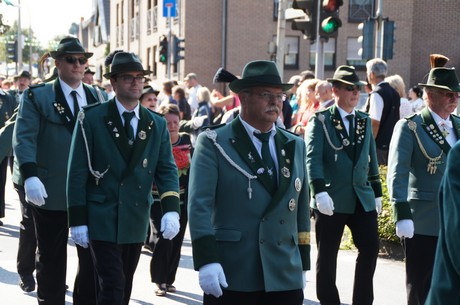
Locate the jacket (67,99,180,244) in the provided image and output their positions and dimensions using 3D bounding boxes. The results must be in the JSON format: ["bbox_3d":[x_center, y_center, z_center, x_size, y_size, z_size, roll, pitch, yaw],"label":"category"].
[{"bbox_3d":[-0.590,0.105,6.330,0.550,0.790,0.340,0,3,-29],"label":"jacket"}]

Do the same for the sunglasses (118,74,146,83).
[{"bbox_3d":[-0.530,-0.387,6.030,0.142,0.044,0.145,-2,4,-34],"label":"sunglasses"}]

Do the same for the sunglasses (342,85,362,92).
[{"bbox_3d":[0.878,-0.475,8.520,0.145,0.042,0.150,0,4,-40],"label":"sunglasses"}]

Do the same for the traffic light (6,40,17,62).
[{"bbox_3d":[-7.423,-3.414,39.000,0.360,0.750,0.280,1,3,-20],"label":"traffic light"}]

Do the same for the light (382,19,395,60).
[{"bbox_3d":[2.932,-2.097,21.300,0.260,0.750,0.310,4,4,30],"label":"light"}]

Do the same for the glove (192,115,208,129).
[{"bbox_3d":[-0.295,-0.310,11.500,0.160,0.120,0.100,1,4,10],"label":"glove"}]

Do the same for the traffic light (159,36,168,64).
[{"bbox_3d":[-2.149,-3.322,37.500,0.290,0.900,0.320,4,5,40],"label":"traffic light"}]

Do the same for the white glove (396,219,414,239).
[{"bbox_3d":[1.040,0.447,6.800,0.095,0.125,0.110,-2,4,-35],"label":"white glove"}]

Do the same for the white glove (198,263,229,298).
[{"bbox_3d":[-0.077,0.573,5.200,0.120,0.180,0.100,0,4,-30],"label":"white glove"}]

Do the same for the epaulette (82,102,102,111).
[{"bbox_3d":[-0.719,-0.240,6.000,0.125,0.022,0.055,-19,12,-25],"label":"epaulette"}]

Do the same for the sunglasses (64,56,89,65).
[{"bbox_3d":[-0.985,-0.574,7.180,0.145,0.045,0.150,0,4,-33],"label":"sunglasses"}]

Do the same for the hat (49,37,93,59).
[{"bbox_3d":[-0.958,-0.634,6.950,0.260,0.125,0.295,-2,4,-32],"label":"hat"}]

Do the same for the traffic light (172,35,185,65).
[{"bbox_3d":[-1.314,-2.629,29.300,0.360,0.750,0.280,3,3,18],"label":"traffic light"}]

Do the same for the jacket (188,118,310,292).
[{"bbox_3d":[0.086,0.232,5.080,0.570,0.770,0.350,-1,4,-30],"label":"jacket"}]

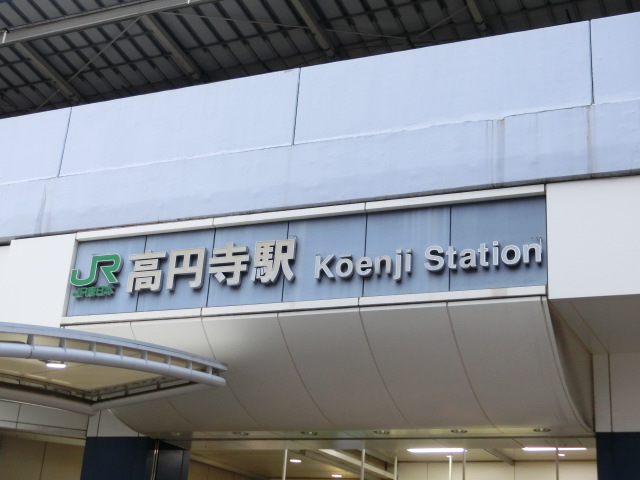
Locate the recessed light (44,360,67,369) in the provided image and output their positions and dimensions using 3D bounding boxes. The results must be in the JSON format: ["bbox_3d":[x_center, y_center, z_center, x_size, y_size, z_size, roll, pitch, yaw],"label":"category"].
[{"bbox_3d":[-2.990,1.411,10.892,0.220,0.070,0.220,-5,-23,22],"label":"recessed light"}]

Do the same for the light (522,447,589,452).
[{"bbox_3d":[3.966,3.520,16.262,1.050,0.070,0.280,-5,-23,22],"label":"light"}]

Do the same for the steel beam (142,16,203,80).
[{"bbox_3d":[-3.600,-4.789,23.305,0.220,0.240,2.475,-4,-27,20],"label":"steel beam"}]

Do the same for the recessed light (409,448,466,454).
[{"bbox_3d":[2.093,3.751,17.193,1.050,0.070,0.280,-5,-23,22],"label":"recessed light"}]

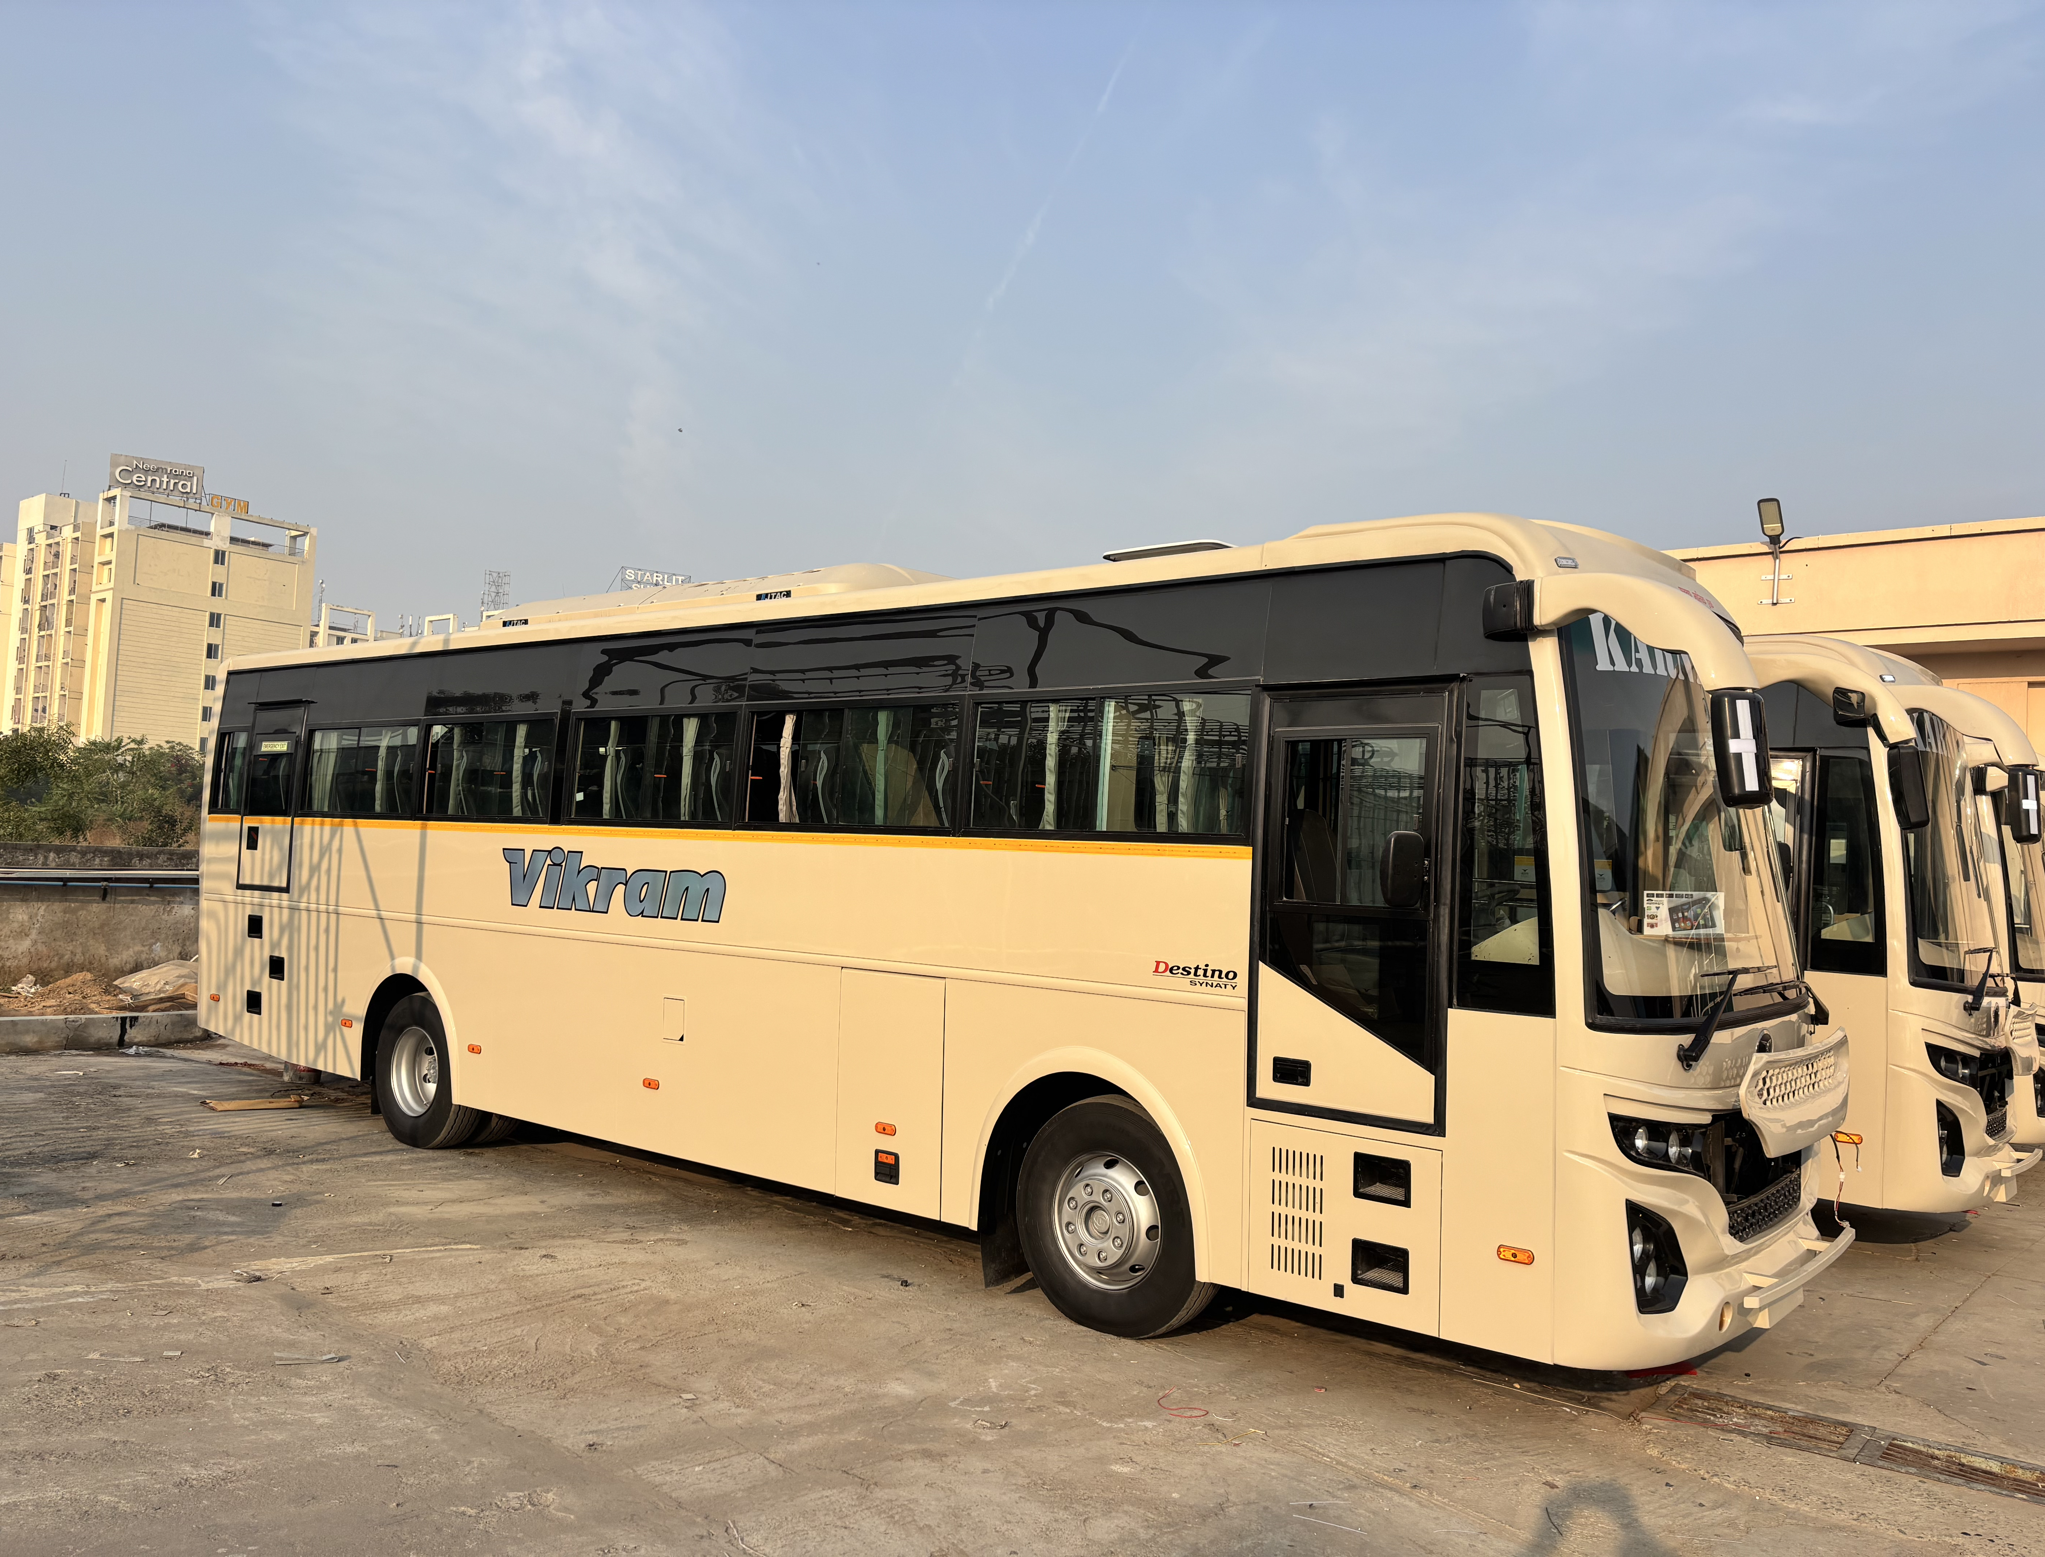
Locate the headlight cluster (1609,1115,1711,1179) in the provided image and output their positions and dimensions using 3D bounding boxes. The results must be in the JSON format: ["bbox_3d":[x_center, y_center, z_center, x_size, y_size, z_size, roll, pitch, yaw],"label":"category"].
[{"bbox_3d":[2.287,1.306,5.570,0.600,0.235,0.160,3,-2,-39],"label":"headlight cluster"}]

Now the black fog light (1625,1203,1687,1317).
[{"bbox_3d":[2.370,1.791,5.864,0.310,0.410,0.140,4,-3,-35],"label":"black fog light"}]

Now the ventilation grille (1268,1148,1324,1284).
[{"bbox_3d":[1.148,1.824,6.541,0.269,0.521,0.030,0,-4,39],"label":"ventilation grille"}]

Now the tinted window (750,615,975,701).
[{"bbox_3d":[-0.891,-0.635,8.358,1.655,0.425,0.040,0,-10,39],"label":"tinted window"}]

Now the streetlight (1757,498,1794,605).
[{"bbox_3d":[8.208,-2.482,17.093,0.380,1.087,0.460,0,-4,39],"label":"streetlight"}]

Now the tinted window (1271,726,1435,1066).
[{"bbox_3d":[1.358,0.470,6.455,0.757,1.360,0.040,0,-4,39],"label":"tinted window"}]

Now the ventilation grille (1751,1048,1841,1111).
[{"bbox_3d":[3.280,1.249,6.513,0.120,0.195,1.340,-8,-8,38],"label":"ventilation grille"}]

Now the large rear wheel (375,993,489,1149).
[{"bbox_3d":[-3.901,1.940,10.381,1.010,1.010,0.300,0,-2,39],"label":"large rear wheel"}]

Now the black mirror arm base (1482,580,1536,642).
[{"bbox_3d":[1.730,-0.597,5.543,0.130,0.185,0.150,0,-2,44],"label":"black mirror arm base"}]

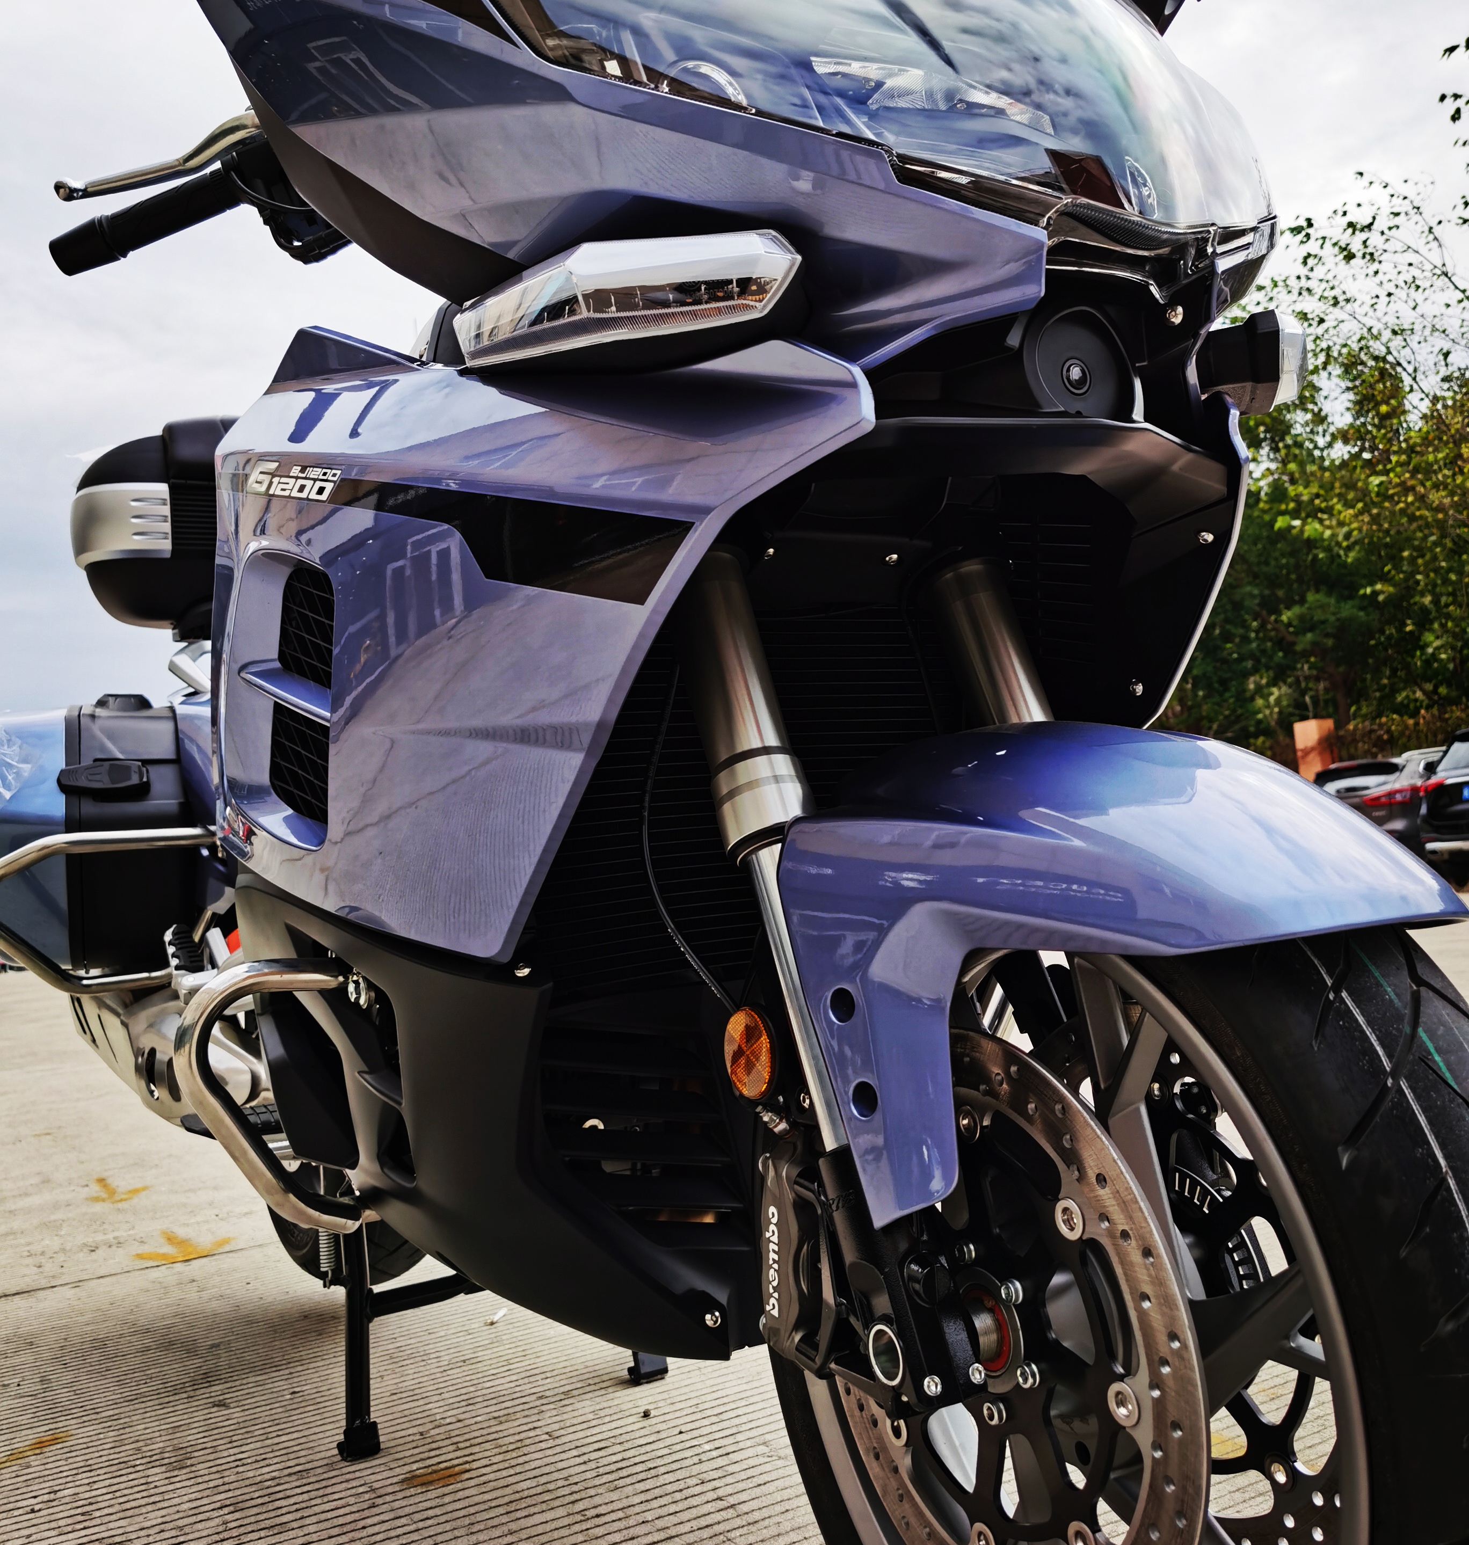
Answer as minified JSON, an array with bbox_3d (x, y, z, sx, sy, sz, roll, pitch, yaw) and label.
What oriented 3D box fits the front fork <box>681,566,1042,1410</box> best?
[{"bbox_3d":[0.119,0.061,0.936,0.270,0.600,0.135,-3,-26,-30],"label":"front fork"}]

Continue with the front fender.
[{"bbox_3d":[0.185,0.100,0.824,0.246,0.275,0.473,-3,-5,-30],"label":"front fender"}]

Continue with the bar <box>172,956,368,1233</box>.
[{"bbox_3d":[-0.358,0.256,1.224,0.155,0.223,0.095,-3,-5,-30],"label":"bar"}]

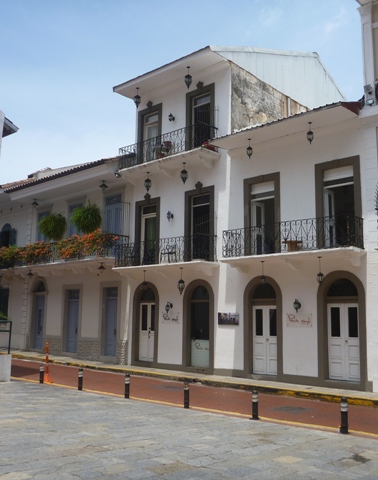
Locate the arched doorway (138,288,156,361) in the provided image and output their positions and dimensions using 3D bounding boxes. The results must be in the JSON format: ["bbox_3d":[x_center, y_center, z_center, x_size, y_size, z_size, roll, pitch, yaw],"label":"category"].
[{"bbox_3d":[-1.590,3.286,20.226,1.033,2.890,0.240,-7,-12,41],"label":"arched doorway"}]

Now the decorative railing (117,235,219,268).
[{"bbox_3d":[-0.860,0.479,18.027,4.186,0.874,0.910,-7,-12,41],"label":"decorative railing"}]

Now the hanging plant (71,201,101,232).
[{"bbox_3d":[-4.063,-0.912,20.522,1.056,1.201,1.019,1,-9,0],"label":"hanging plant"}]

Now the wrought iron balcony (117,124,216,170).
[{"bbox_3d":[-0.890,-3.413,19.896,4.320,0.930,1.000,-7,-12,41],"label":"wrought iron balcony"}]

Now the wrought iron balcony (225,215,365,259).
[{"bbox_3d":[3.044,0.016,15.804,4.320,0.910,1.000,-7,-12,41],"label":"wrought iron balcony"}]

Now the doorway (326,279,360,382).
[{"bbox_3d":[4.457,2.576,14.926,1.077,2.940,0.240,-7,-12,41],"label":"doorway"}]

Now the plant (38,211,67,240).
[{"bbox_3d":[-5.778,-0.574,21.996,1.037,1.110,1.001,1,-9,0],"label":"plant"}]

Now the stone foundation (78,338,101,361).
[{"bbox_3d":[-4.014,4.396,20.806,1.383,0.892,0.182,-7,-12,41],"label":"stone foundation"}]

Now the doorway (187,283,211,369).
[{"bbox_3d":[0.390,2.859,17.285,0.983,2.694,0.291,-7,-12,41],"label":"doorway"}]

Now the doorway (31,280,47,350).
[{"bbox_3d":[-7.334,3.696,25.574,1.181,3.377,0.240,-7,-12,43],"label":"doorway"}]

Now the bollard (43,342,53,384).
[{"bbox_3d":[-4.084,3.593,15.151,0.255,1.174,0.255,-7,-12,41],"label":"bollard"}]

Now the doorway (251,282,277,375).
[{"bbox_3d":[2.447,2.830,16.684,1.042,2.920,0.240,-7,-12,41],"label":"doorway"}]

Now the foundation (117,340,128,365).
[{"bbox_3d":[-2.673,4.546,20.893,0.611,0.964,0.180,-7,-12,41],"label":"foundation"}]

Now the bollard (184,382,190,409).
[{"bbox_3d":[-0.039,3.353,11.186,0.116,0.550,0.116,1,-9,0],"label":"bollard"}]

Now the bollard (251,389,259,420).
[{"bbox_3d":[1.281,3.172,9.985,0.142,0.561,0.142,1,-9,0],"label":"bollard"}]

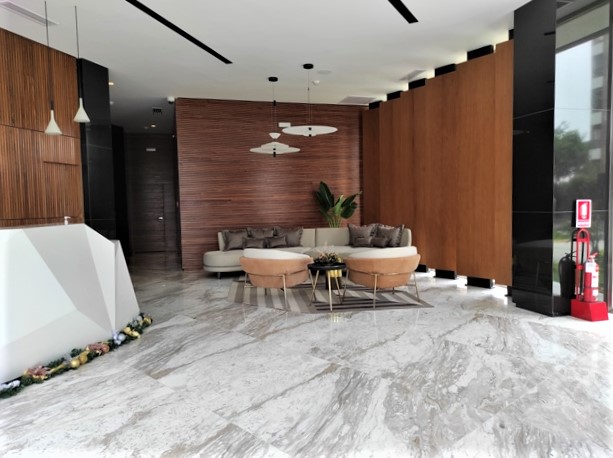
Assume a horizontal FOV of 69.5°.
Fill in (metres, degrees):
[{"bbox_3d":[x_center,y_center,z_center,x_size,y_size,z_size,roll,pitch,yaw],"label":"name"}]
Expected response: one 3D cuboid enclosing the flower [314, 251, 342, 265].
[{"bbox_3d":[0.288,0.399,5.960,0.370,0.180,0.320,-1,3,0],"label":"flower"}]

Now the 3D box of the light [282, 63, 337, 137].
[{"bbox_3d":[0.053,-2.073,7.170,0.900,1.140,0.900,-1,3,0],"label":"light"}]

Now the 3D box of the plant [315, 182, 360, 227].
[{"bbox_3d":[0.691,-0.125,9.761,1.000,1.839,0.850,-1,3,0],"label":"plant"}]

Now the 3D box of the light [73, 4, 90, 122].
[{"bbox_3d":[-2.515,-1.815,4.872,0.180,1.270,0.180,-1,3,0],"label":"light"}]

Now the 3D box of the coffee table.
[{"bbox_3d":[0.276,0.761,5.982,0.530,0.545,0.530,-1,3,0],"label":"coffee table"}]

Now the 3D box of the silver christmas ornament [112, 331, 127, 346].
[{"bbox_3d":[-1.800,1.054,4.256,0.135,0.140,0.120,-1,3,0],"label":"silver christmas ornament"}]

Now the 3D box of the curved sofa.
[{"bbox_3d":[0.069,0.453,8.764,4.000,0.820,1.150,-1,3,0],"label":"curved sofa"}]

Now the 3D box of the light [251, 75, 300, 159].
[{"bbox_3d":[-0.563,-1.987,7.897,0.910,1.370,0.910,-1,3,0],"label":"light"}]

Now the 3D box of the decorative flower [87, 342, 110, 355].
[{"bbox_3d":[-1.973,1.134,4.194,0.130,0.100,0.180,0,4,19],"label":"decorative flower"}]

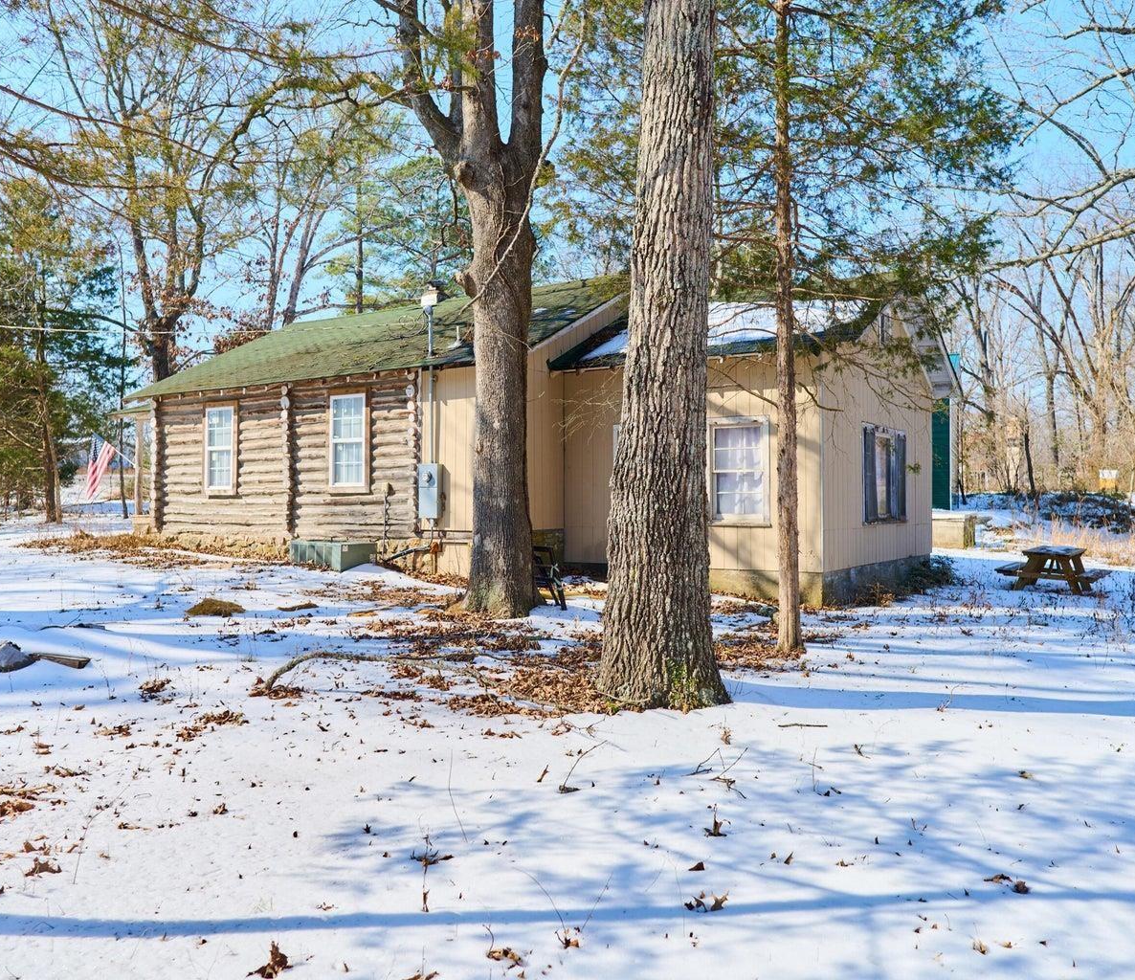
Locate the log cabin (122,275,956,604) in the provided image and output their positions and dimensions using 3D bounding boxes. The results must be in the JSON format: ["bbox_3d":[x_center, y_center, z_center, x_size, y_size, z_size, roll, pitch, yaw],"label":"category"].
[{"bbox_3d":[-0.760,-1.261,19.889,15.400,5.820,8.890,-1,-1,34],"label":"log cabin"}]

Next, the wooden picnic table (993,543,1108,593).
[{"bbox_3d":[8.639,1.449,17.340,1.570,0.740,1.760,-1,-1,36],"label":"wooden picnic table"}]

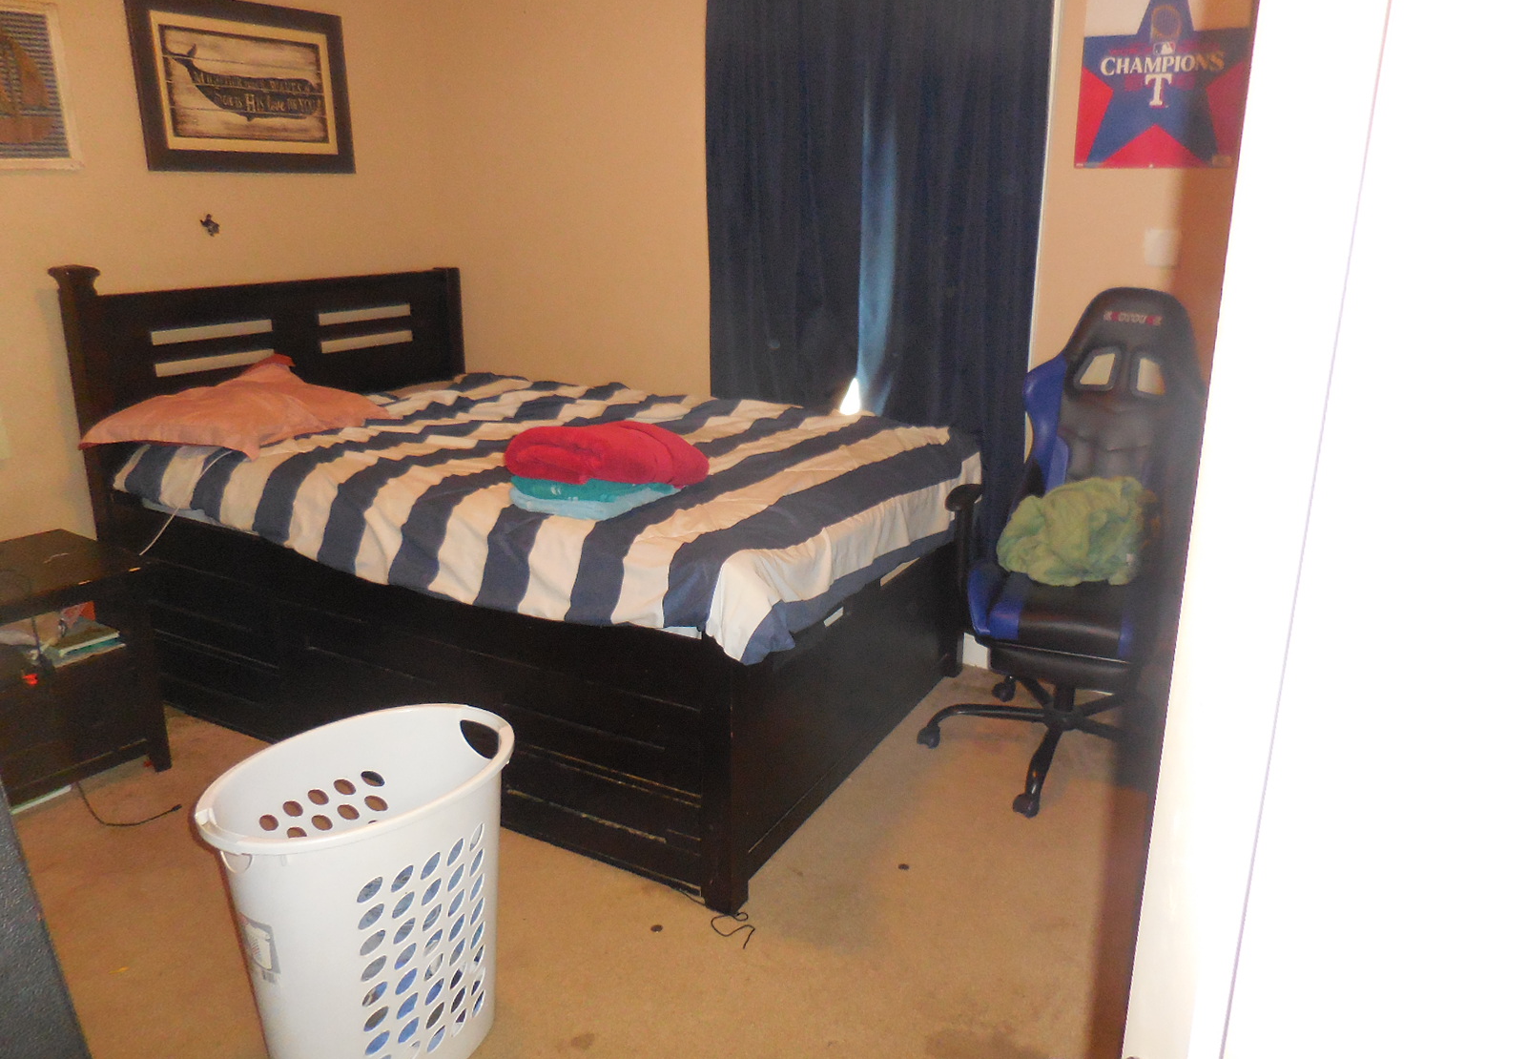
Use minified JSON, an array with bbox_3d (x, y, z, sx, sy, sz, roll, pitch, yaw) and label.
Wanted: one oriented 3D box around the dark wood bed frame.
[{"bbox_3d":[-0.673,-0.127,3.305,2.216,1.282,1.455,10,19,28],"label":"dark wood bed frame"}]

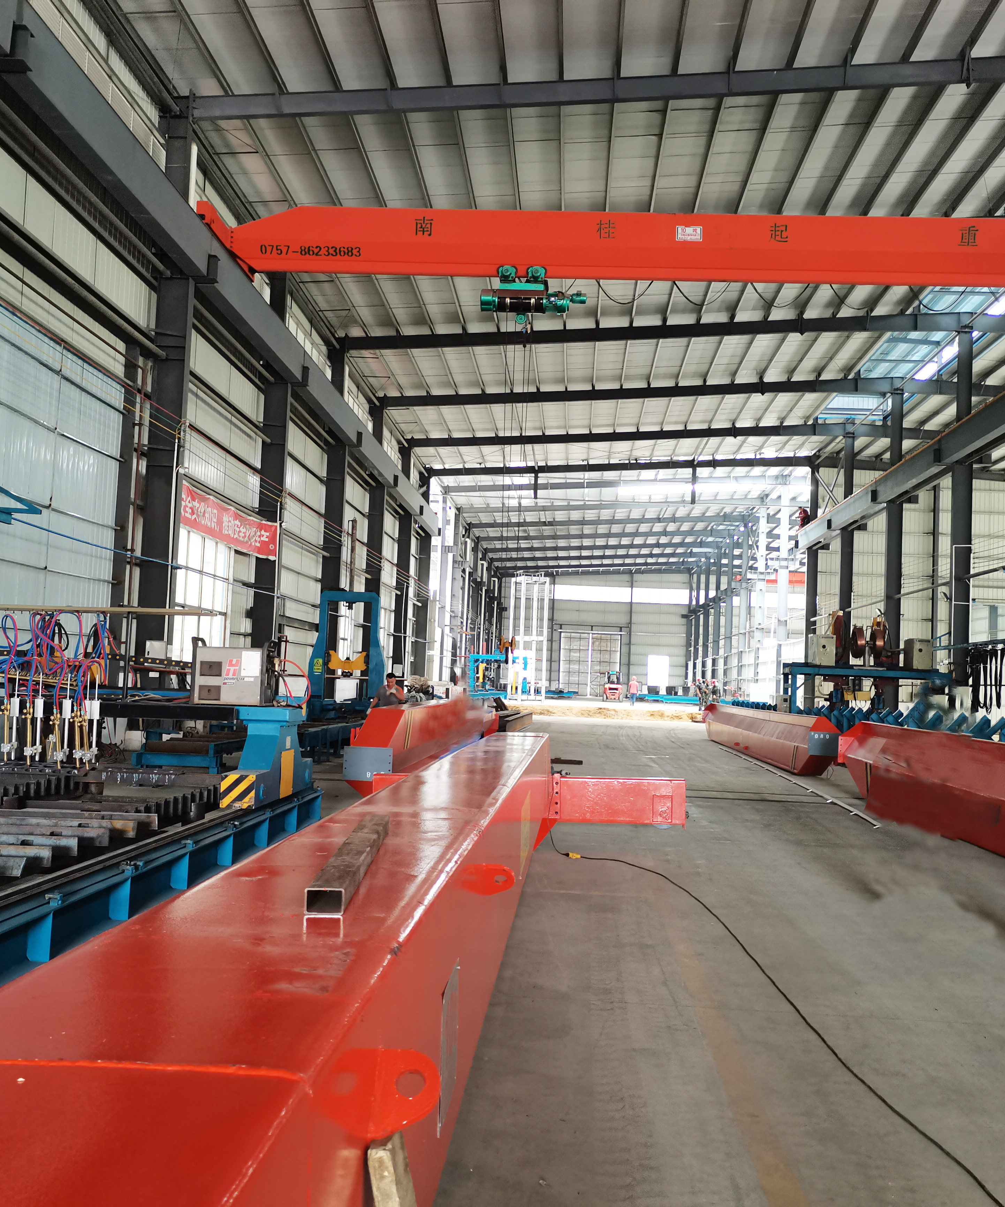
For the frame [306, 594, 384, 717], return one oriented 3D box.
[{"bbox_3d":[-3.310,1.409,25.993,1.540,3.360,0.800,2,-4,3],"label":"frame"}]

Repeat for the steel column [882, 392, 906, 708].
[{"bbox_3d":[13.287,-1.262,40.993,0.480,12.040,0.320,2,-4,3],"label":"steel column"}]

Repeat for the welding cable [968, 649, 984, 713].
[{"bbox_3d":[11.784,1.897,30.050,0.250,1.610,0.600,2,-4,3],"label":"welding cable"}]

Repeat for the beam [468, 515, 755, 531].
[{"bbox_3d":[6.937,-5.170,77.253,18.200,0.450,0.250,-1,-4,3],"label":"beam"}]

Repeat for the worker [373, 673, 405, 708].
[{"bbox_3d":[-1.834,1.917,19.349,0.550,1.620,0.420,3,-4,-11],"label":"worker"}]

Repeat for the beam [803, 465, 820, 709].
[{"bbox_3d":[14.100,-0.295,55.337,0.480,12.040,0.320,2,-4,3],"label":"beam"}]

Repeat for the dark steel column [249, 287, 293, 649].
[{"bbox_3d":[-5.311,-2.470,27.672,0.480,11.140,0.320,2,-4,3],"label":"dark steel column"}]

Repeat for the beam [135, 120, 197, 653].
[{"bbox_3d":[-5.717,-2.953,20.500,0.480,11.140,0.320,2,-4,3],"label":"beam"}]

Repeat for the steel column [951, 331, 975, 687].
[{"bbox_3d":[12.880,-1.746,33.820,0.480,12.040,0.320,2,-4,3],"label":"steel column"}]

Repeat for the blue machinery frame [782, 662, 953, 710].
[{"bbox_3d":[9.673,2.904,32.384,4.110,2.310,1.250,2,-4,3],"label":"blue machinery frame"}]

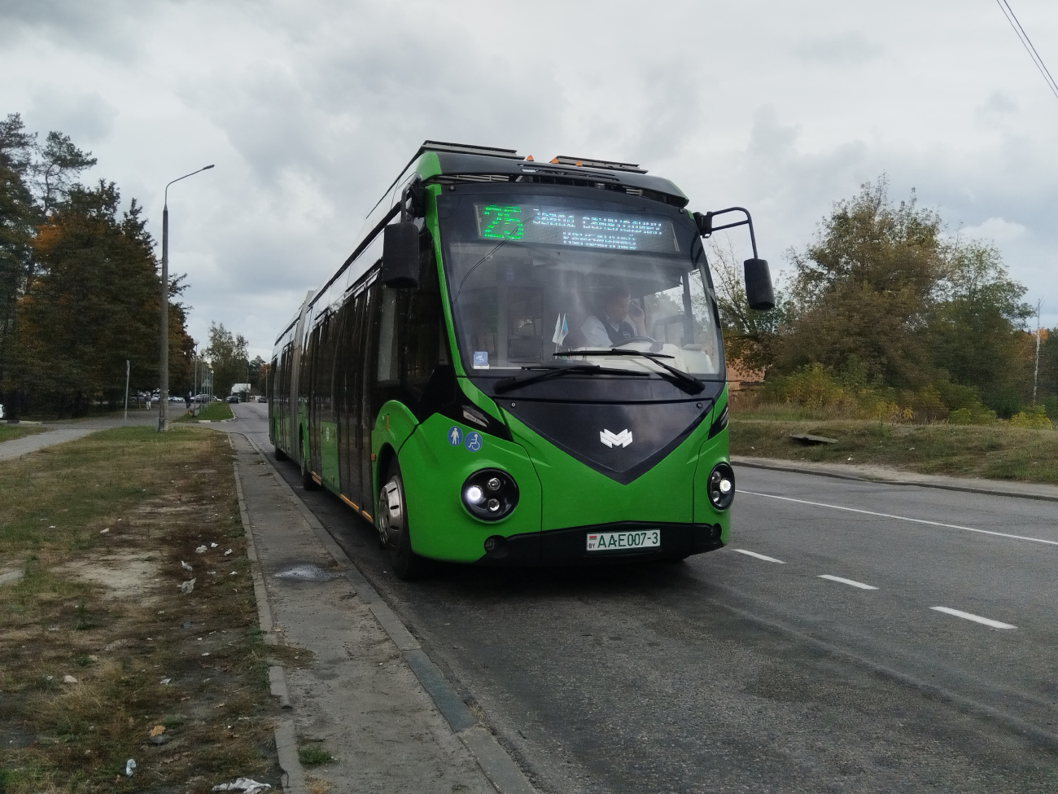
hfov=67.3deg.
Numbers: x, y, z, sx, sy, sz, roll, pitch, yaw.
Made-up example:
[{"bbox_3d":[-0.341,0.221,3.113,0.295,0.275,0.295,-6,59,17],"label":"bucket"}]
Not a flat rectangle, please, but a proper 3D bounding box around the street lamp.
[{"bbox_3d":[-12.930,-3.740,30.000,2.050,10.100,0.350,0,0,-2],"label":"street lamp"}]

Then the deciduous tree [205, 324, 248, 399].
[{"bbox_3d":[-51.390,-6.110,135.000,7.400,13.200,7.200,1,0,-21],"label":"deciduous tree"}]

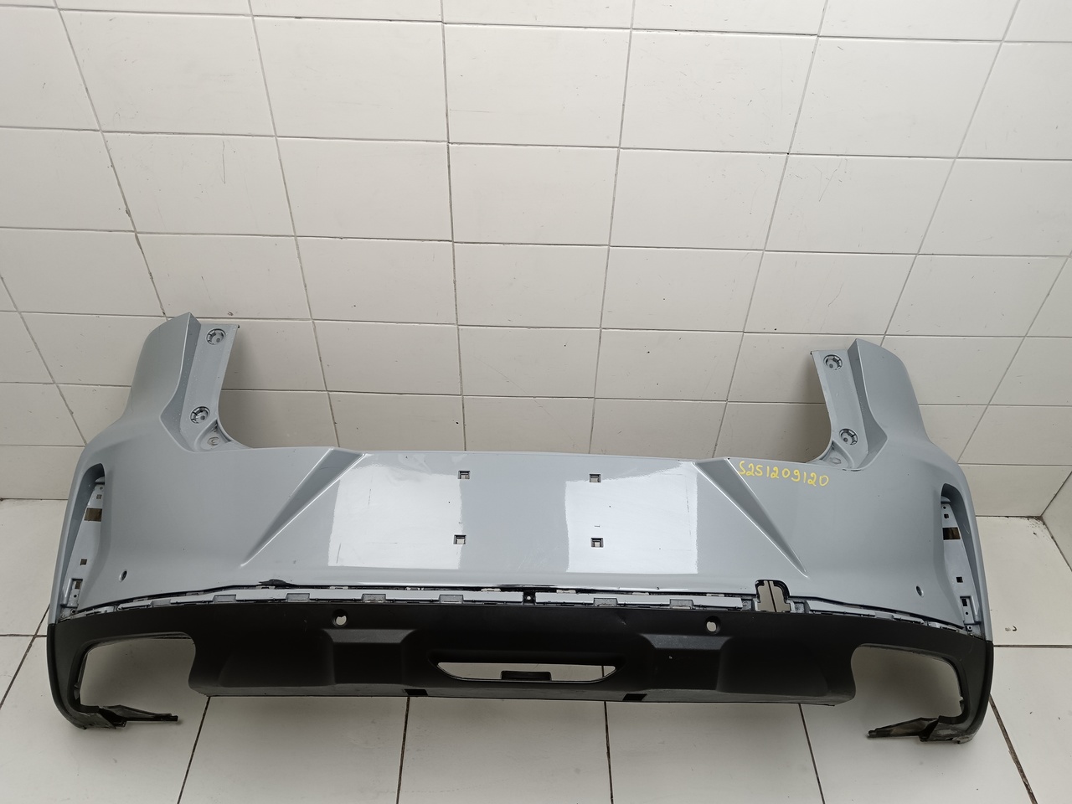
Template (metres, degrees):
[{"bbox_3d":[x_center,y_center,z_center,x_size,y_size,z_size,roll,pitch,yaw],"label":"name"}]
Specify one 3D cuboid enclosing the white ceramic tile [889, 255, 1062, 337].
[{"bbox_3d":[0.893,-0.214,1.705,0.300,0.200,0.009,1,43,-1],"label":"white ceramic tile"}]

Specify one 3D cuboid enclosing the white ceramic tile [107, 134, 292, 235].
[{"bbox_3d":[-0.610,-0.398,1.539,0.300,0.200,0.009,1,43,-1],"label":"white ceramic tile"}]

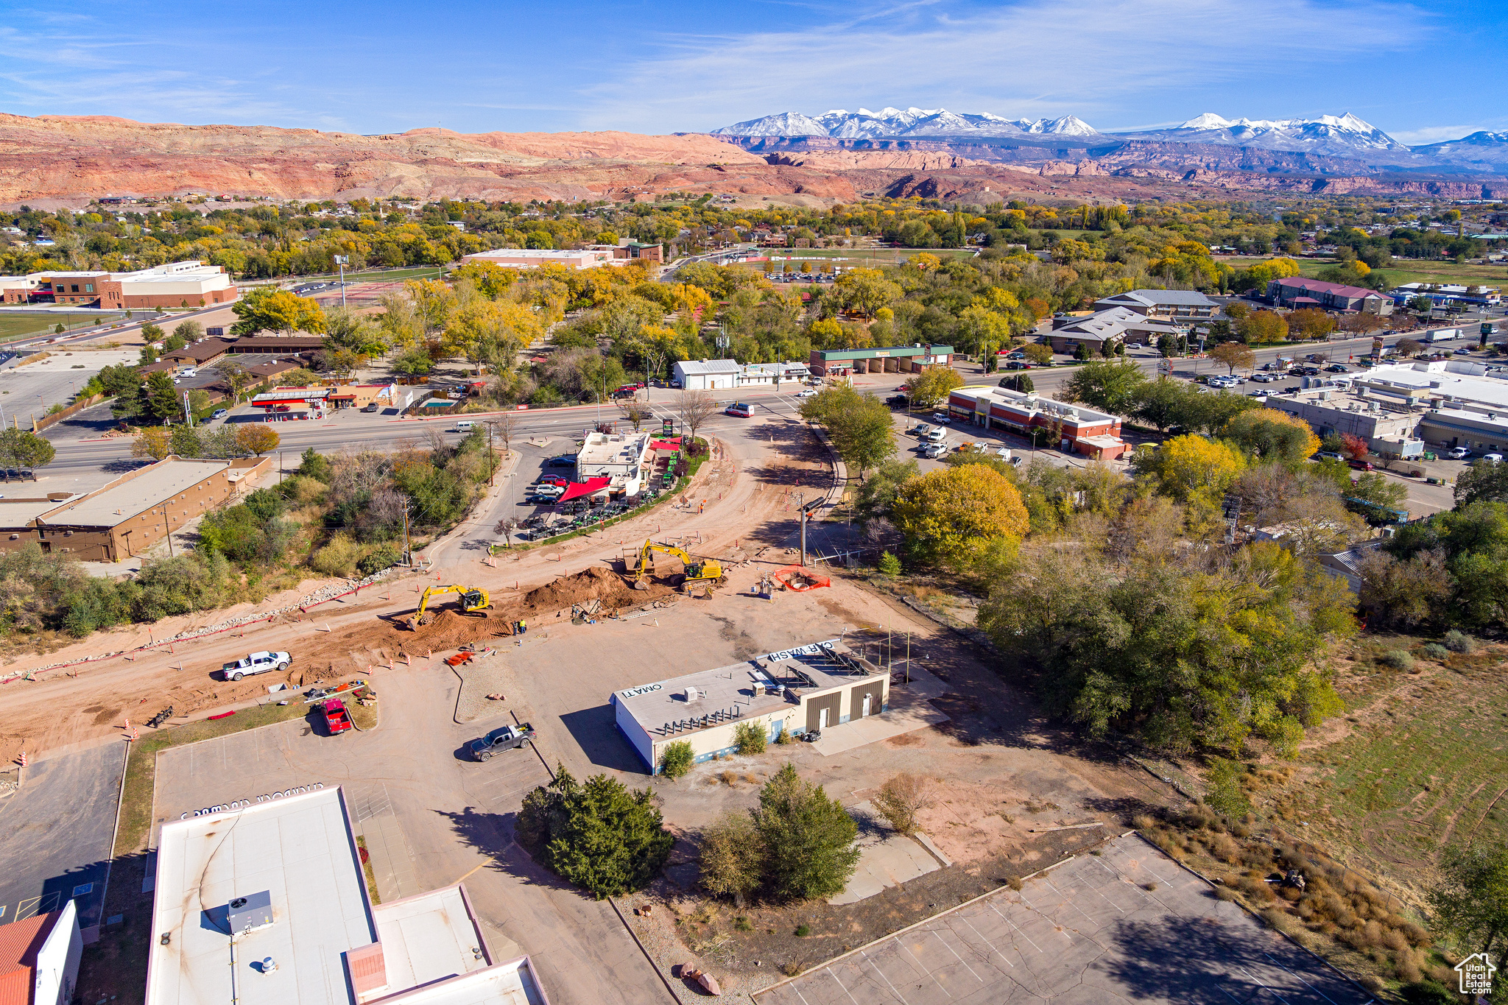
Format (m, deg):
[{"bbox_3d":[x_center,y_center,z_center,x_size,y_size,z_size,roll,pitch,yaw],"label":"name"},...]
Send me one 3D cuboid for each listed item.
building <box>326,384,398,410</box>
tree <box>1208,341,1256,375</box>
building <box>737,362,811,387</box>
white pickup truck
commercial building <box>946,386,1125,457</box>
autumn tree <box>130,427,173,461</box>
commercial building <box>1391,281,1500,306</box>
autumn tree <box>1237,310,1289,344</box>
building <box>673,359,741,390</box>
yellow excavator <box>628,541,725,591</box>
[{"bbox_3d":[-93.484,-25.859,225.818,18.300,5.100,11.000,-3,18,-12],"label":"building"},{"bbox_3d":[134.880,-40.600,272.590,12.200,9.900,12.200,10,19,25],"label":"tree"},{"bbox_3d":[4.490,-34.010,253.330,19.300,4.500,9.000,-7,19,-23],"label":"building"},{"bbox_3d":[-50.190,16.090,97.470,6.300,2.000,2.100,-11,22,-34],"label":"white pickup truck"},{"bbox_3d":[61.360,-17.910,206.170,15.000,5.800,42.000,-9,20,-31],"label":"commercial building"},{"bbox_3d":[-105.840,-10.230,170.000,6.400,6.200,6.400,1,18,0],"label":"autumn tree"},{"bbox_3d":[363.010,-112.180,515.370,45.000,6.000,36.000,3,18,5],"label":"commercial building"},{"bbox_3d":[172.510,-58.680,326.730,15.000,11.800,15.000,10,20,26],"label":"autumn tree"},{"bbox_3d":[-12.541,-33.522,249.481,14.300,6.200,12.000,-5,18,-18],"label":"building"},{"bbox_3d":[-9.440,7.700,120.080,10.800,5.600,3.300,-2,18,-10],"label":"yellow excavator"}]

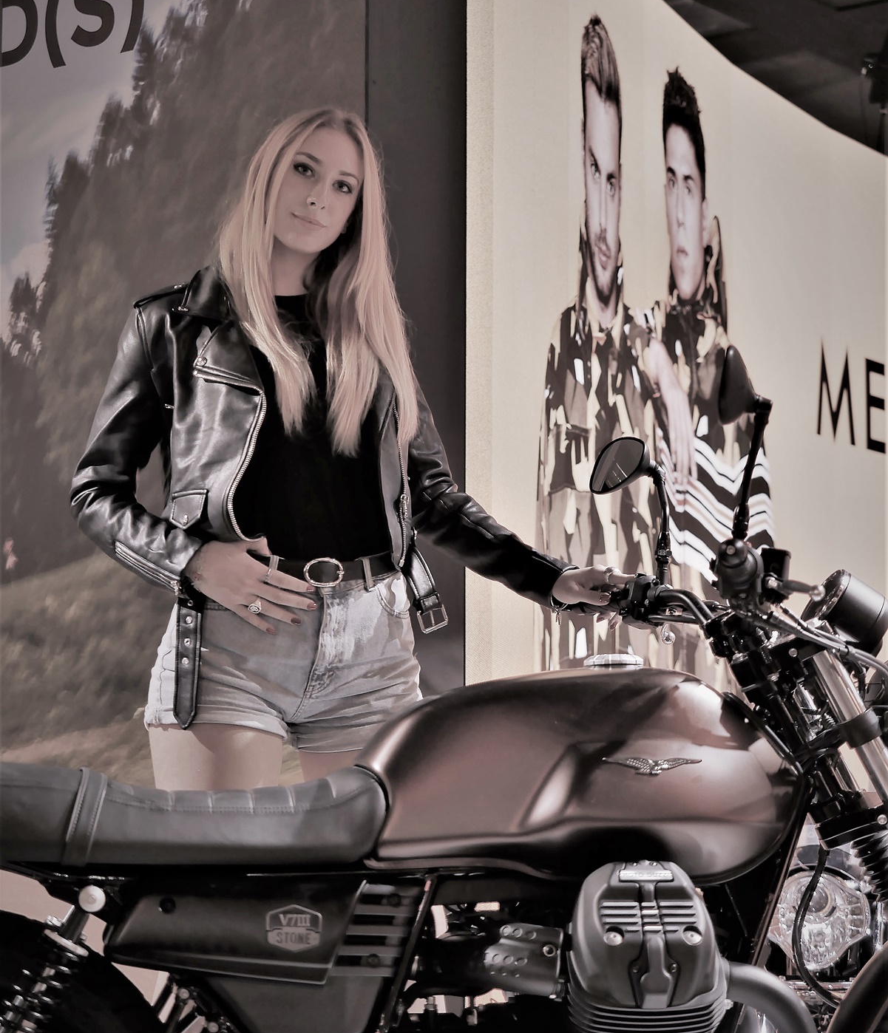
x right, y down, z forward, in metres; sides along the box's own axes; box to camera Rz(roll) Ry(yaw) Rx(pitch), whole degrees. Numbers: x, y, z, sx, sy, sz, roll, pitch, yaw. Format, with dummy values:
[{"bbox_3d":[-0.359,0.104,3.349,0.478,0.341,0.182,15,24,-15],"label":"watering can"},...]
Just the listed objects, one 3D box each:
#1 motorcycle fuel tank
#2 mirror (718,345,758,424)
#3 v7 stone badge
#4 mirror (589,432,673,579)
[{"bbox_3d":[0.180,0.347,3.640,0.590,0.275,0.315,0,-4,4],"label":"motorcycle fuel tank"},{"bbox_3d":[0.359,-0.161,3.340,0.055,0.097,0.125,-1,-4,9],"label":"mirror"},{"bbox_3d":[-0.193,0.533,3.530,0.072,0.062,0.006,0,-4,4],"label":"v7 stone badge"},{"bbox_3d":[0.267,-0.011,3.910,0.095,0.210,0.130,3,-5,-34],"label":"mirror"}]

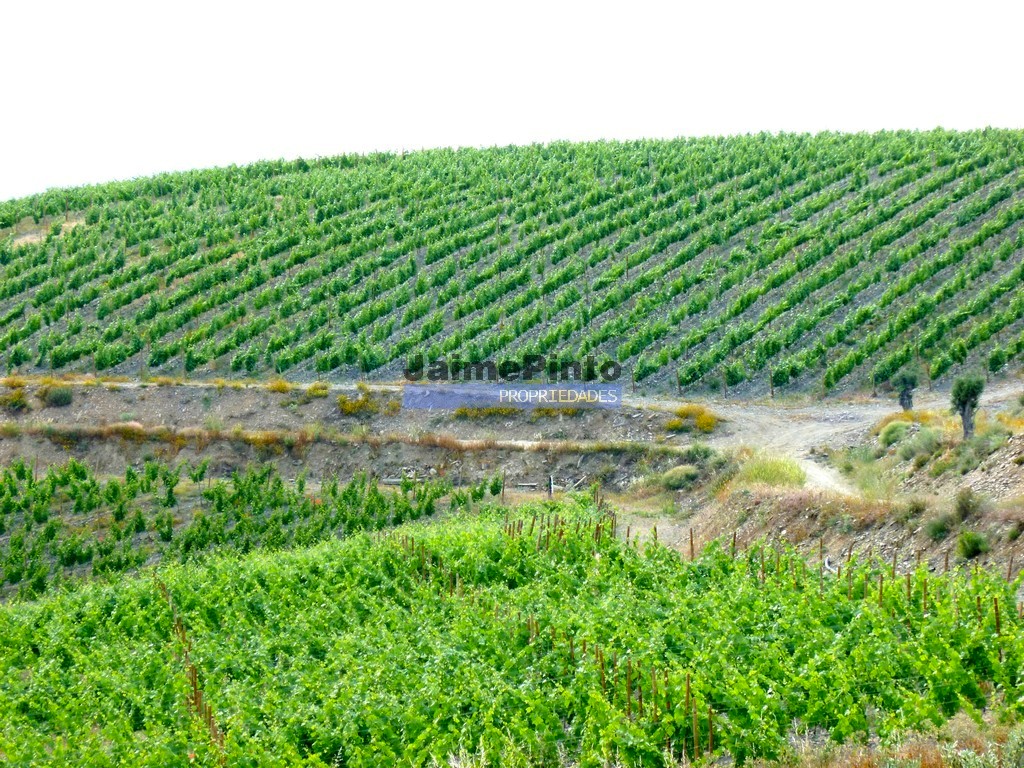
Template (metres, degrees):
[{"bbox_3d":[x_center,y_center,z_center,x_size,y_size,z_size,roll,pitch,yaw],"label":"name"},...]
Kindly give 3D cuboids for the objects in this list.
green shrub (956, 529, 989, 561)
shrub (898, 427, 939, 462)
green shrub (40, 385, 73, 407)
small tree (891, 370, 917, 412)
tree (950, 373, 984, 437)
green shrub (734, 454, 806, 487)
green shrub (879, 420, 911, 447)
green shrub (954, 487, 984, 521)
[{"bbox_3d":[13.047,4.576,176.000,0.907,0.850,0.816,0,1,0],"label":"green shrub"},{"bbox_3d":[14.527,2.162,222.000,1.429,1.287,1.287,0,1,0],"label":"shrub"},{"bbox_3d":[-23.610,0.596,322.000,1.659,1.140,1.410,0,1,0],"label":"green shrub"},{"bbox_3d":[17.229,0.285,272.000,1.138,2.014,1.138,0,1,0],"label":"small tree"},{"bbox_3d":[17.451,0.862,238.000,1.303,2.529,1.303,0,1,0],"label":"tree"},{"bbox_3d":[8.239,2.757,198.000,2.295,1.020,1.836,0,1,0],"label":"green shrub"},{"bbox_3d":[14.100,1.825,229.000,1.180,0.958,1.062,0,1,0],"label":"green shrub"},{"bbox_3d":[13.551,3.539,184.000,0.889,1.007,0.800,0,1,0],"label":"green shrub"}]

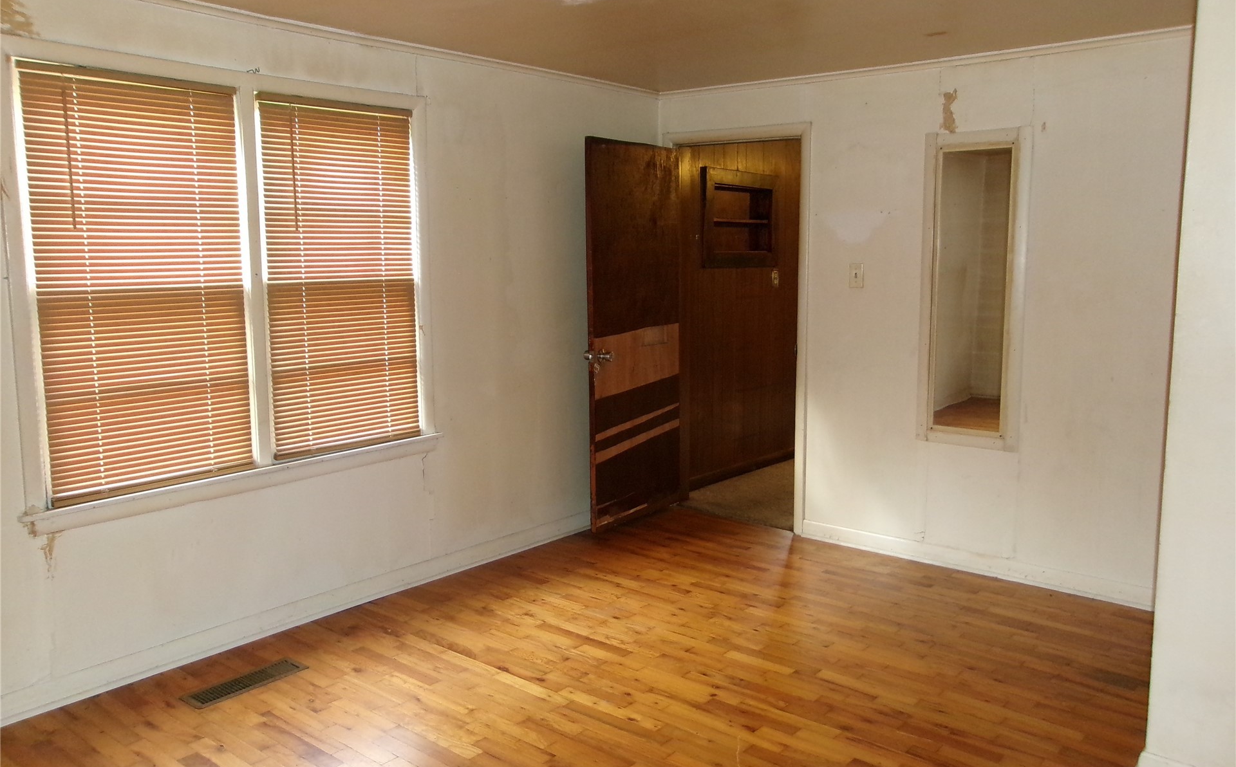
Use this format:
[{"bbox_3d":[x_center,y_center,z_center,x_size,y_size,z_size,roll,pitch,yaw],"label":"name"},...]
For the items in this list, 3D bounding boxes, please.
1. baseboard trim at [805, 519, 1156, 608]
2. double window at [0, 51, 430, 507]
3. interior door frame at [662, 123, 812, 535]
[{"bbox_3d":[1.613,0.810,4.396,1.702,0.095,0.020,6,10,40],"label":"baseboard trim"},{"bbox_3d":[-1.351,-0.373,3.543,0.100,1.378,1.498,6,10,40],"label":"double window"},{"bbox_3d":[0.632,-0.288,5.135,0.909,2.079,0.140,6,10,40],"label":"interior door frame"}]

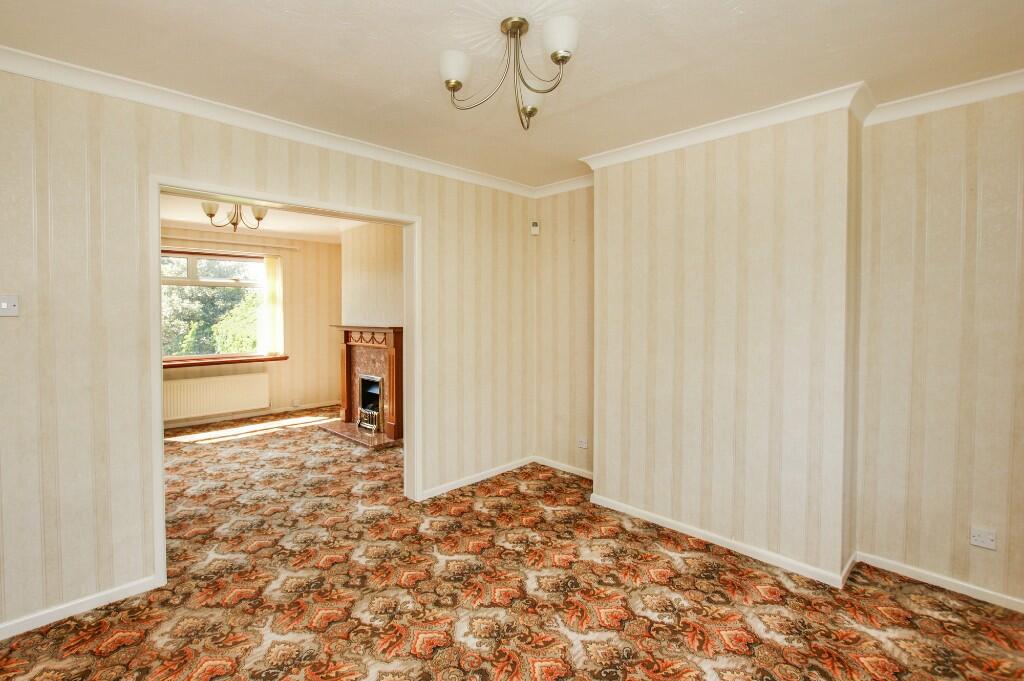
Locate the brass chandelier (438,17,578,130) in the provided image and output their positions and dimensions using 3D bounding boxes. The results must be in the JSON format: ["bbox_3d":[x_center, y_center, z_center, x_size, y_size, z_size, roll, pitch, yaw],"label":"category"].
[{"bbox_3d":[0.023,-1.005,1.610,0.510,0.320,0.460,1,3,19],"label":"brass chandelier"}]

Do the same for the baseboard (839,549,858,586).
[{"bbox_3d":[1.735,1.175,2.200,0.345,0.062,0.018,-2,4,-43],"label":"baseboard"}]

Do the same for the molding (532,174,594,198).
[{"bbox_3d":[0.472,-1.268,3.490,0.790,0.080,0.080,2,4,44],"label":"molding"}]

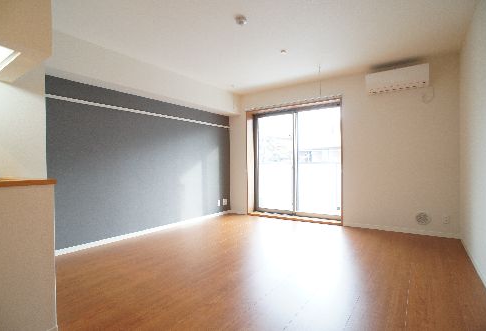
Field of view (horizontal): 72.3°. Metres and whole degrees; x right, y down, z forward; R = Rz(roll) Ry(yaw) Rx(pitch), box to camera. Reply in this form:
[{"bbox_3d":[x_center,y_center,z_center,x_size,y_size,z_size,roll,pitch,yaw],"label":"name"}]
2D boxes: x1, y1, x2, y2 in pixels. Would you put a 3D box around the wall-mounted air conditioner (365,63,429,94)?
[{"bbox_3d":[2.176,-1.204,4.704,0.790,0.289,0.220,-1,0,36],"label":"wall-mounted air conditioner"}]

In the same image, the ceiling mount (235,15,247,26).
[{"bbox_3d":[-0.014,-1.378,3.160,0.110,0.055,0.110,-1,0,0],"label":"ceiling mount"}]

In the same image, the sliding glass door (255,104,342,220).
[{"bbox_3d":[0.965,-0.050,6.160,1.750,1.940,0.120,-1,0,37],"label":"sliding glass door"}]

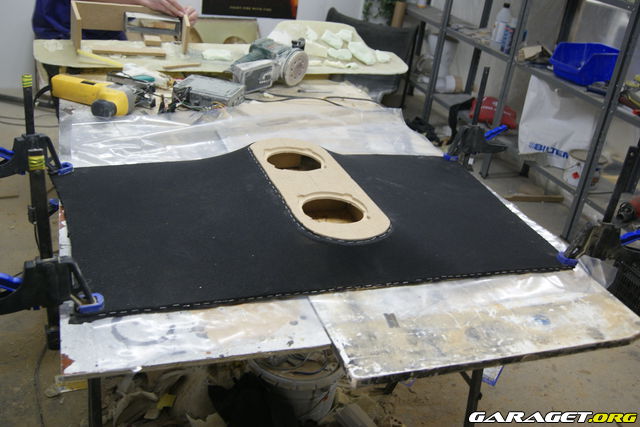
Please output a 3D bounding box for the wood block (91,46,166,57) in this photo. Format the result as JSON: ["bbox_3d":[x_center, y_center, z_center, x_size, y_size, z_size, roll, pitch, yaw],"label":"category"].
[{"bbox_3d":[-0.635,-0.538,2.132,0.232,0.011,0.052,-3,26,-21],"label":"wood block"}]

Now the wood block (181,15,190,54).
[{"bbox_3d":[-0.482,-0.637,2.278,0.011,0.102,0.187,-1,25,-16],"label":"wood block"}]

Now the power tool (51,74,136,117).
[{"bbox_3d":[-0.635,-0.345,1.836,0.224,0.073,0.094,13,25,13],"label":"power tool"}]

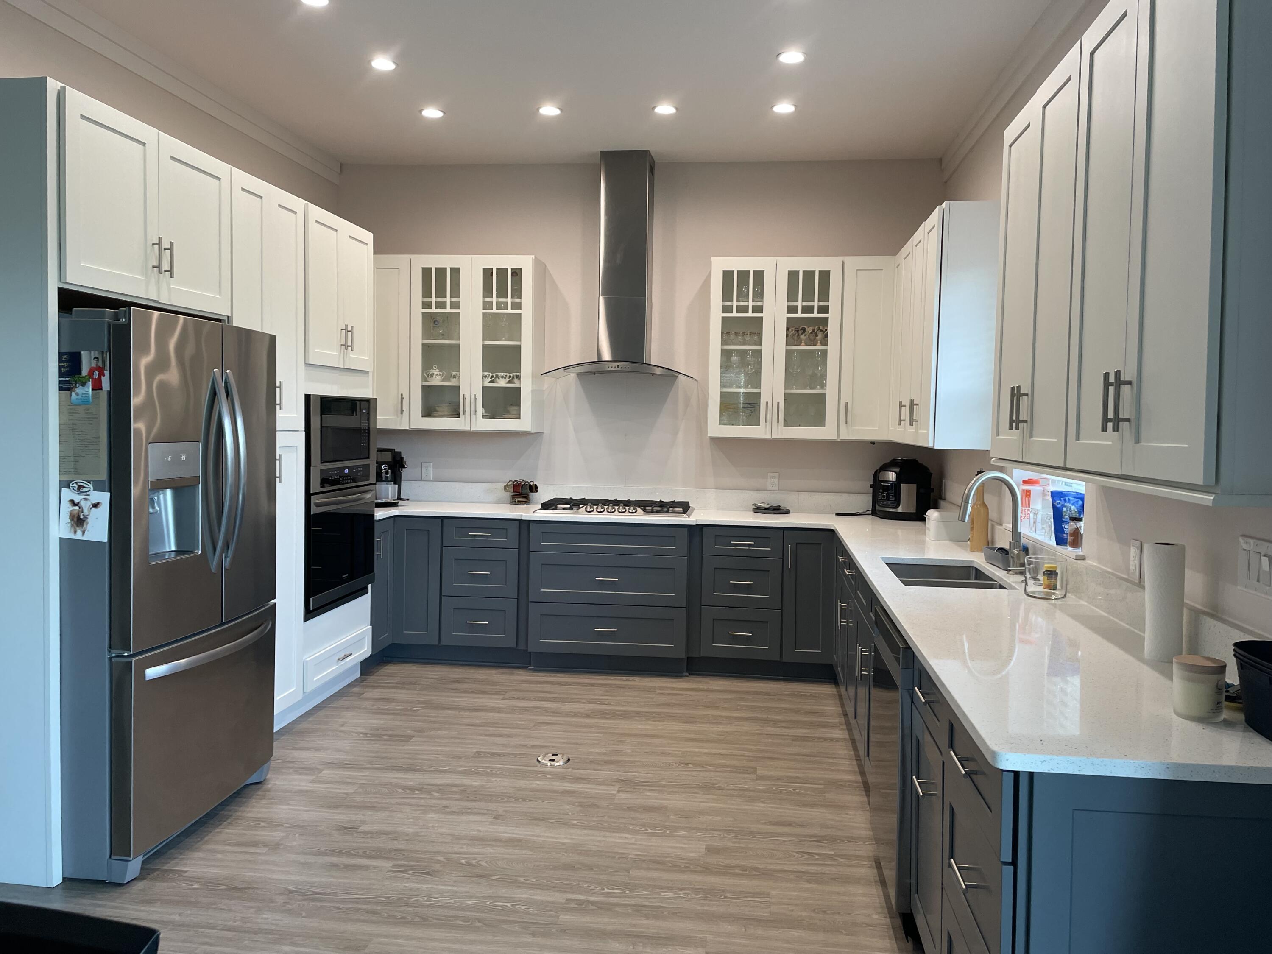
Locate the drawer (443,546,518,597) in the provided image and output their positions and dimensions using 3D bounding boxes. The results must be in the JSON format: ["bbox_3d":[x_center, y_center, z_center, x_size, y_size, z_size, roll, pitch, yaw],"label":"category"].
[{"bbox_3d":[-0.883,0.547,5.836,0.451,0.293,0.500,2,3,7],"label":"drawer"}]

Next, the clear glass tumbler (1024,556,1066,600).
[{"bbox_3d":[1.364,0.335,3.181,0.125,0.126,0.125,1,3,7],"label":"clear glass tumbler"}]

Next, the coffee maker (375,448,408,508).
[{"bbox_3d":[-1.600,-0.006,6.055,0.260,0.350,0.390,0,4,-13],"label":"coffee maker"}]

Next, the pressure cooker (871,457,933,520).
[{"bbox_3d":[1.580,0.069,5.698,0.360,0.360,0.340,4,5,44],"label":"pressure cooker"}]

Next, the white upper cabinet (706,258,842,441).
[{"bbox_3d":[0.837,-0.767,5.774,0.760,1.060,0.325,2,3,7],"label":"white upper cabinet"}]

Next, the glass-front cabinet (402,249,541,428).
[{"bbox_3d":[-0.987,-0.820,6.001,0.774,1.060,0.325,2,3,7],"label":"glass-front cabinet"}]

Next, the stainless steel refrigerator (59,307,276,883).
[{"bbox_3d":[-1.853,0.341,3.400,0.865,1.778,0.905,2,3,7],"label":"stainless steel refrigerator"}]

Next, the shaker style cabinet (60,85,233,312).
[{"bbox_3d":[-1.979,-0.915,3.382,0.640,0.600,0.925,1,3,7],"label":"shaker style cabinet"}]

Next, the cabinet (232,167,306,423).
[{"bbox_3d":[-1.885,-0.730,4.155,0.640,1.055,0.608,1,3,7],"label":"cabinet"}]

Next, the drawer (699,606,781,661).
[{"bbox_3d":[0.625,0.875,5.656,0.445,0.287,0.540,1,3,7],"label":"drawer"}]

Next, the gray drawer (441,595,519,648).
[{"bbox_3d":[-0.887,0.840,5.850,0.453,0.285,0.540,1,3,7],"label":"gray drawer"}]

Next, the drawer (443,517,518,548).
[{"bbox_3d":[-0.875,0.319,5.818,0.451,0.159,0.540,1,3,7],"label":"drawer"}]

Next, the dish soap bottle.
[{"bbox_3d":[1.534,0.156,4.255,0.080,0.360,0.080,1,3,7],"label":"dish soap bottle"}]

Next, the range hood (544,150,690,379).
[{"bbox_3d":[-0.056,-1.264,5.770,0.917,1.375,0.500,2,3,7],"label":"range hood"}]

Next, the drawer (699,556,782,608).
[{"bbox_3d":[0.632,0.591,5.648,0.448,0.293,0.500,2,3,7],"label":"drawer"}]

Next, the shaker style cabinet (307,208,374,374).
[{"bbox_3d":[-1.795,-0.929,4.859,0.627,0.736,0.771,2,3,7],"label":"shaker style cabinet"}]

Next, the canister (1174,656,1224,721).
[{"bbox_3d":[1.111,0.416,1.881,0.087,0.111,0.087,1,3,7],"label":"canister"}]

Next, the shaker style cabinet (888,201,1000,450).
[{"bbox_3d":[1.566,-0.698,4.851,0.320,1.069,1.330,2,3,7],"label":"shaker style cabinet"}]

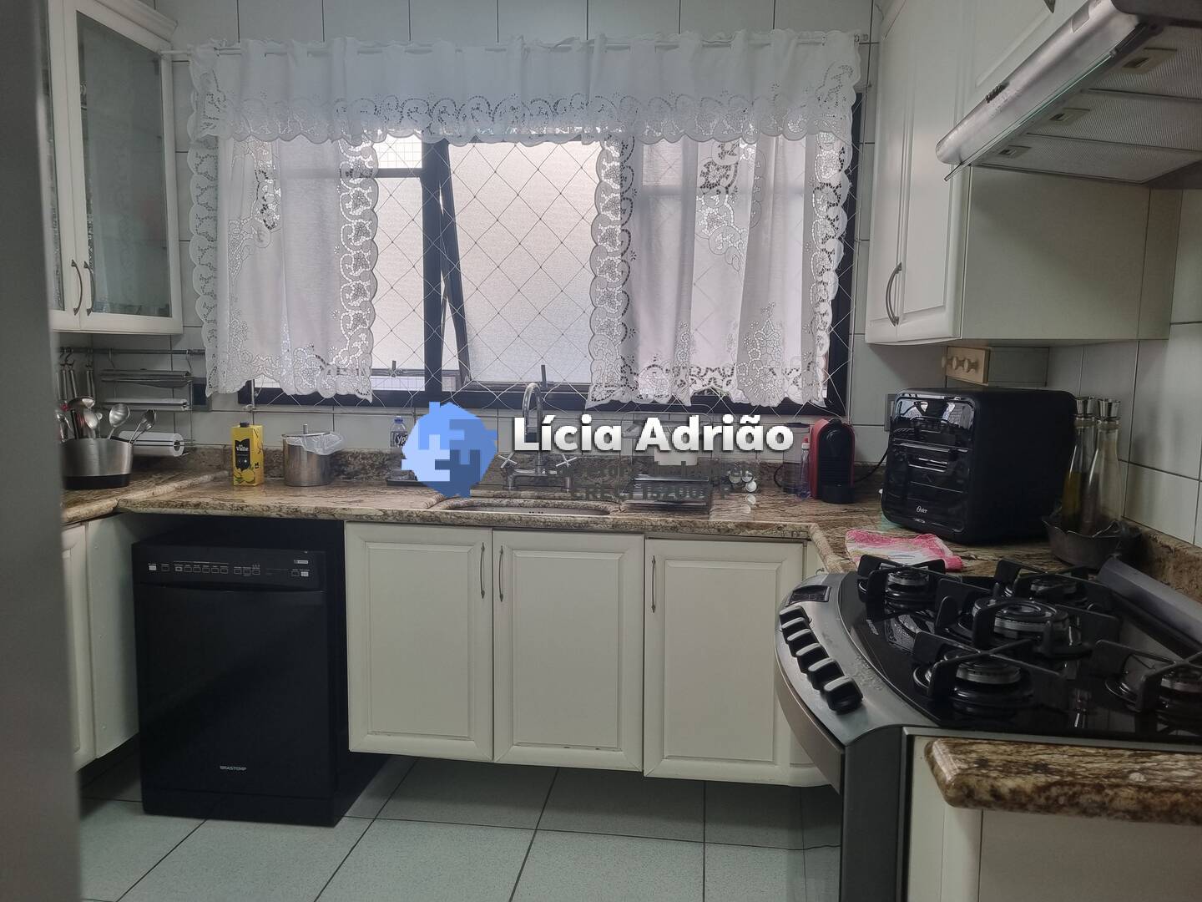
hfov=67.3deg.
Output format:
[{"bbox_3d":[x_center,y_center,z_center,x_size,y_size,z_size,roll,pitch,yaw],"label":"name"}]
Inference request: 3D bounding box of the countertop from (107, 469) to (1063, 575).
[{"bbox_3d":[-0.098,0.197,2.498,2.665,0.040,1.088,1,6,7],"label":"countertop"}]

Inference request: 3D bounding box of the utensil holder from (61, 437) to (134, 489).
[{"bbox_3d":[-1.708,0.038,3.067,0.208,0.157,0.200,1,7,7],"label":"utensil holder"}]

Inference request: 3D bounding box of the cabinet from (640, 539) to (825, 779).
[{"bbox_3d":[0.389,0.586,2.866,0.475,0.727,0.500,1,7,7],"label":"cabinet"}]

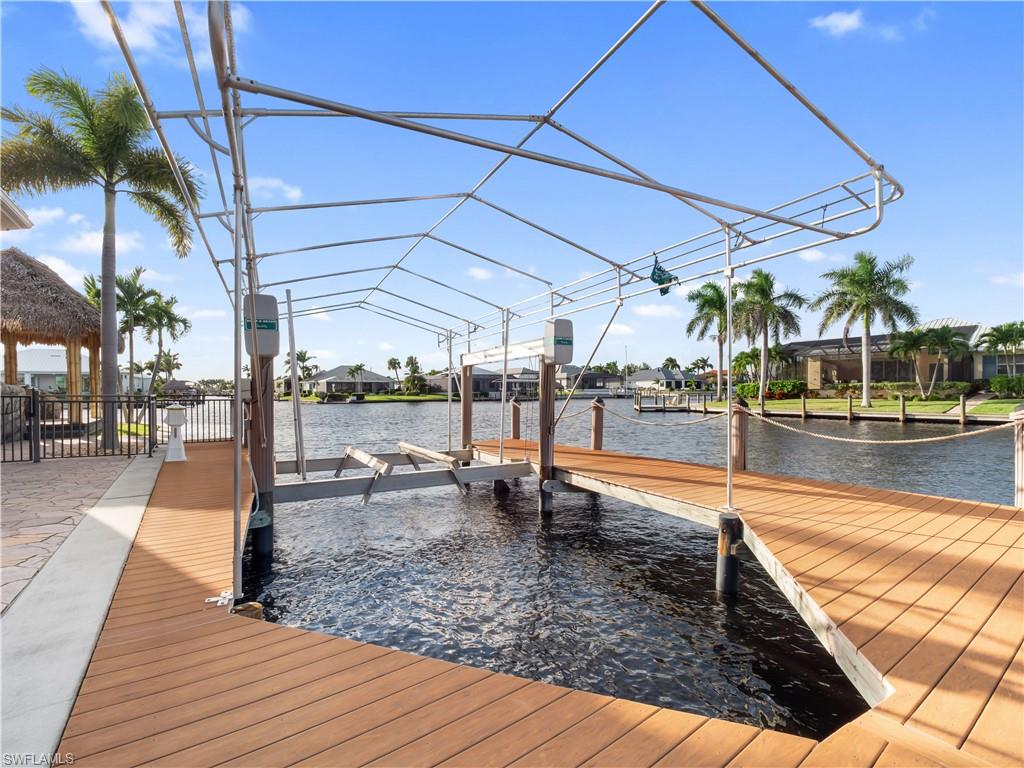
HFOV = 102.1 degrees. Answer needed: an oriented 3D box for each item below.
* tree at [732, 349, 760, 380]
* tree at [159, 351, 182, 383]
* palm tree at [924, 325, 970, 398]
[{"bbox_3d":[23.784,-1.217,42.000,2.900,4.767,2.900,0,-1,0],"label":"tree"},{"bbox_3d":[-52.934,-1.546,64.000,3.200,7.264,3.200,1,-1,-40],"label":"tree"},{"bbox_3d":[37.249,-1.843,35.500,2.900,6.172,2.900,1,-1,-44],"label":"palm tree"}]

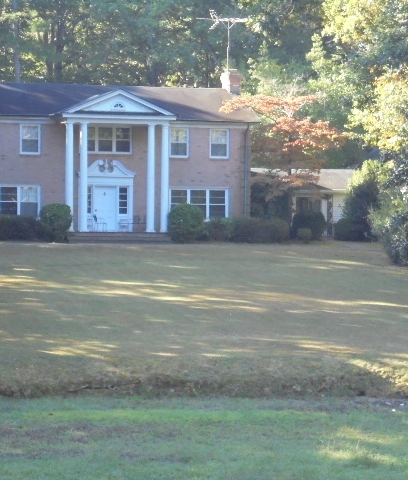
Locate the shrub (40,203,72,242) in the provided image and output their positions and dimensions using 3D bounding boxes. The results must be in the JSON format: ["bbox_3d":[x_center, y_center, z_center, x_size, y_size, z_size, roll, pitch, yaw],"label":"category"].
[{"bbox_3d":[-6.501,-0.722,98.739,1.500,1.700,1.500,0,0,0],"label":"shrub"}]

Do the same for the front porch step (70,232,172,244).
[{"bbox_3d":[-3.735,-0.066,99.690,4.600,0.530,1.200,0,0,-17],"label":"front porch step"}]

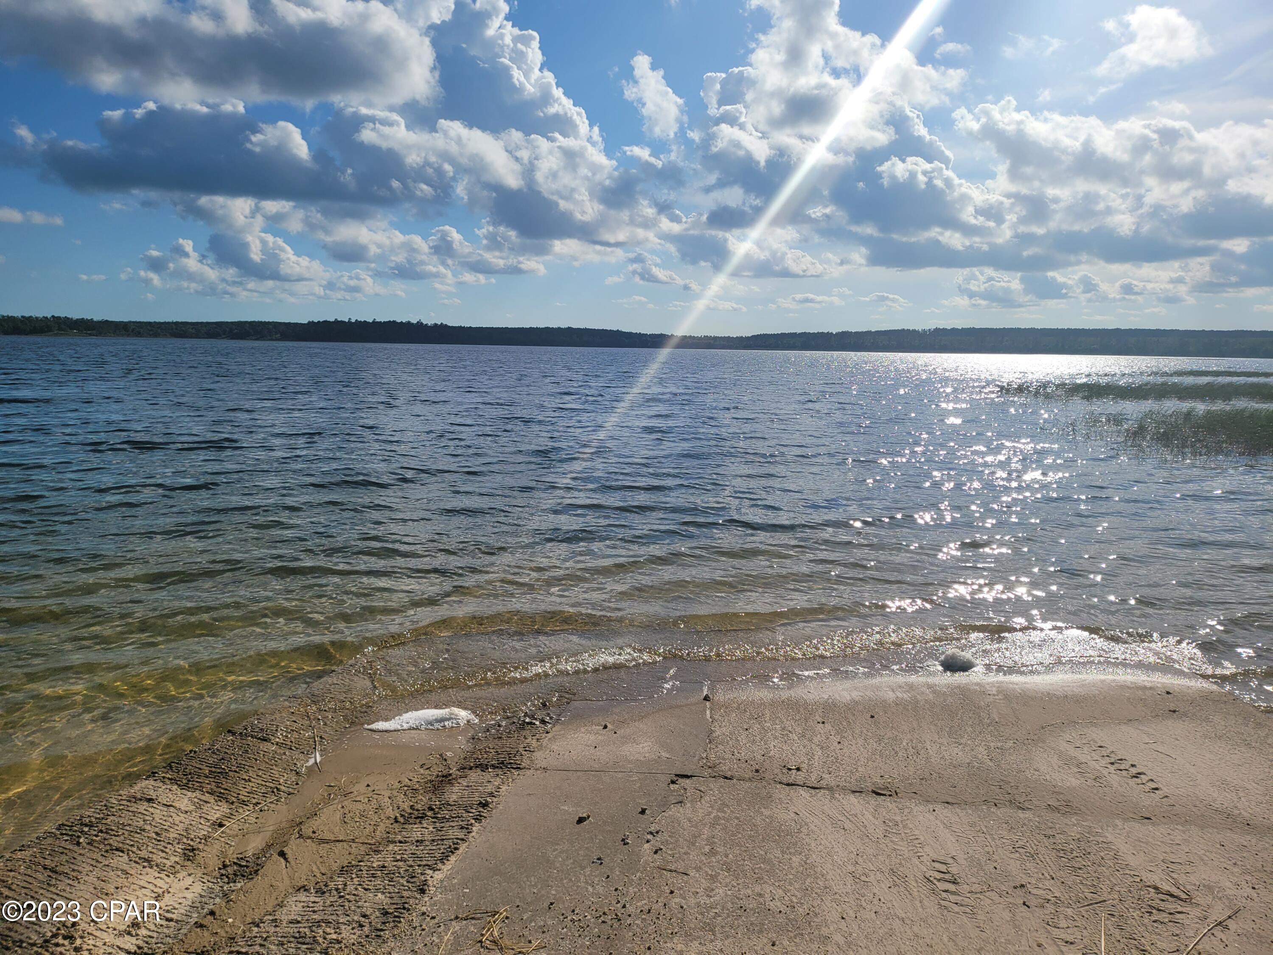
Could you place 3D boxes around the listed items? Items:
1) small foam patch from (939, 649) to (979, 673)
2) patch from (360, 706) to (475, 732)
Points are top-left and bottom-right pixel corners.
[{"bbox_3d":[2.358,1.321,6.984,0.280,0.130,0.240,1,8,0],"label":"small foam patch"},{"bbox_3d":[-1.297,1.432,5.732,0.670,0.085,0.220,0,8,-8],"label":"patch"}]

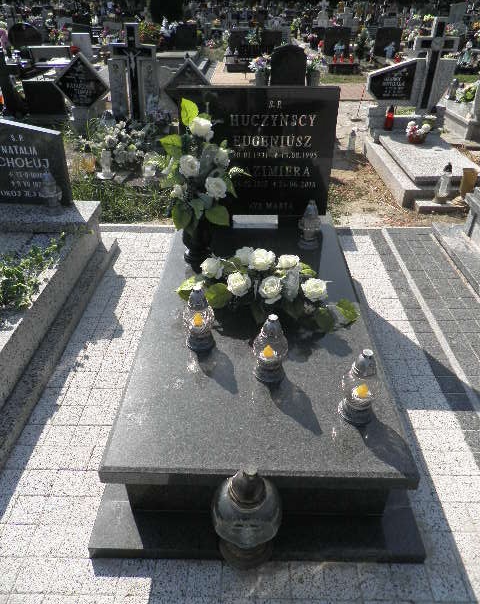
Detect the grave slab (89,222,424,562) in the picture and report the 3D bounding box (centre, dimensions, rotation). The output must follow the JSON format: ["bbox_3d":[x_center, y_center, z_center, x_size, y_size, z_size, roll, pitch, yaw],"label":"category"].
[{"bbox_3d":[0.072,0.115,2.088,1.041,0.325,1.944,1,35,1],"label":"grave slab"}]

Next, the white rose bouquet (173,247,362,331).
[{"bbox_3d":[0.109,-0.067,1.836,0.752,0.263,0.394,1,35,1],"label":"white rose bouquet"}]

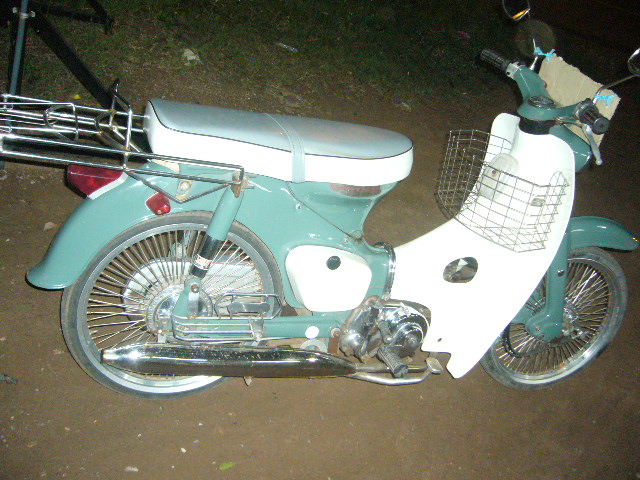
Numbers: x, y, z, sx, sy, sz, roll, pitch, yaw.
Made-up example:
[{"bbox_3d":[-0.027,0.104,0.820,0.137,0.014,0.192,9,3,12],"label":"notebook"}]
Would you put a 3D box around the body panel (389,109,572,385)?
[{"bbox_3d":[0.330,-0.026,1.728,0.430,0.655,0.480,5,22,-24],"label":"body panel"}]

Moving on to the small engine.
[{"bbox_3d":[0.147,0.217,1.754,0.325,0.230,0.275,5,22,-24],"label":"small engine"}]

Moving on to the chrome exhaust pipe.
[{"bbox_3d":[-0.177,0.279,1.470,0.609,0.084,0.086,8,21,-25],"label":"chrome exhaust pipe"}]

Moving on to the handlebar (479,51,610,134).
[{"bbox_3d":[0.575,-0.363,1.660,0.140,0.125,0.660,8,21,-15],"label":"handlebar"}]

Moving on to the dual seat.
[{"bbox_3d":[-0.072,-0.217,1.472,0.650,0.110,0.250,5,22,-24],"label":"dual seat"}]

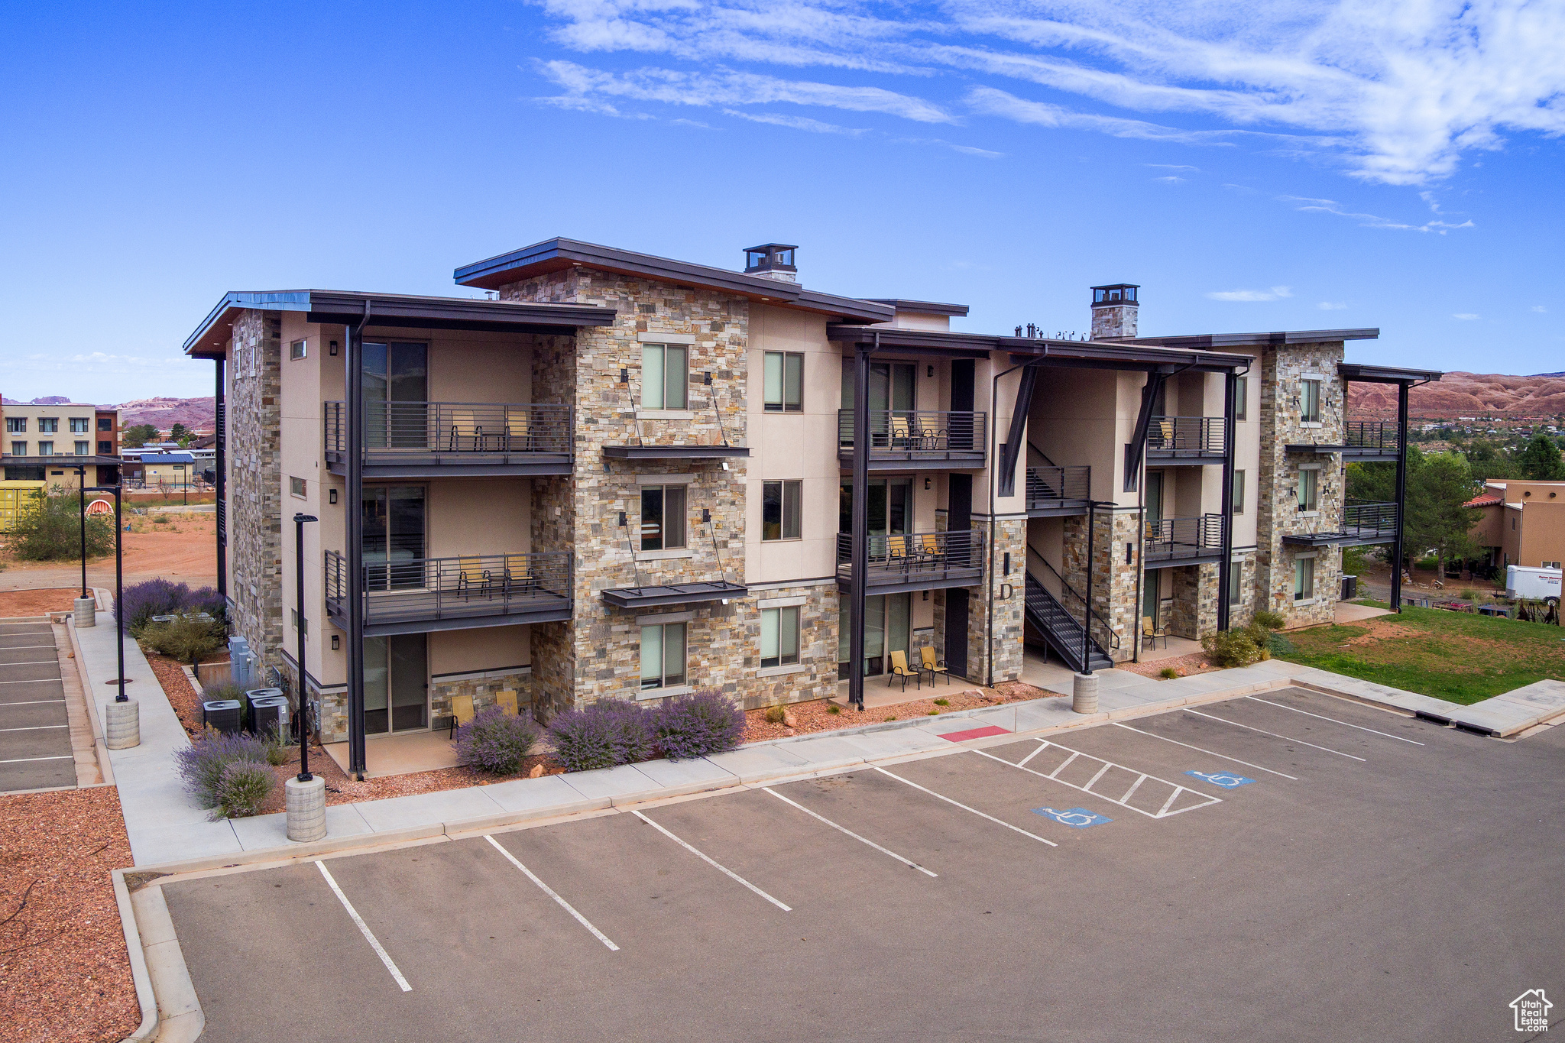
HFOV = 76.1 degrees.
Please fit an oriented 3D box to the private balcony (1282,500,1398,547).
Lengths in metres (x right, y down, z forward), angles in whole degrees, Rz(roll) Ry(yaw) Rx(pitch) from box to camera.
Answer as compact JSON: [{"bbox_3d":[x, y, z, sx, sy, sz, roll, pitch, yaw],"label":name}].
[{"bbox_3d":[21.382,0.094,38.300,4.900,1.500,2.100,-2,5,-32],"label":"private balcony"}]

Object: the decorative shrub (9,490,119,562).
[{"bbox_3d":[-36.767,0.250,51.000,5.000,3.400,4.300,-3,6,-36],"label":"decorative shrub"}]

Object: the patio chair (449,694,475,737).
[{"bbox_3d":[-7.090,4.475,22.486,0.607,0.951,0.688,-2,5,-30],"label":"patio chair"}]

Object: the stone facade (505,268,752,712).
[{"bbox_3d":[-3.685,-0.600,24.322,4.200,9.900,4.000,-2,4,-31],"label":"stone facade"}]

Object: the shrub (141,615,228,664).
[{"bbox_3d":[-18.558,3.641,31.000,2.450,1.250,2.100,-2,5,-31],"label":"shrub"}]

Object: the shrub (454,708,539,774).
[{"bbox_3d":[-5.825,4.505,20.400,1.620,1.150,1.500,-1,5,-20],"label":"shrub"}]

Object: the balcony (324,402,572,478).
[{"bbox_3d":[-7.250,-1.767,21.850,4.600,1.500,2.150,-2,5,-29],"label":"balcony"}]

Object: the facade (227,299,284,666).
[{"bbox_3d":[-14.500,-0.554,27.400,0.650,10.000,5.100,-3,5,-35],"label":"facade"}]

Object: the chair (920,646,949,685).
[{"bbox_3d":[4.116,3.945,27.100,0.580,0.930,0.670,-2,5,-32],"label":"chair"}]

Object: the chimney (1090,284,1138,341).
[{"bbox_3d":[12.398,-7.826,37.300,0.920,2.000,1.500,-2,5,-29],"label":"chimney"}]

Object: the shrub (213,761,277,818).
[{"bbox_3d":[-9.863,4.928,18.350,1.080,0.860,1.050,-2,5,-28],"label":"shrub"}]

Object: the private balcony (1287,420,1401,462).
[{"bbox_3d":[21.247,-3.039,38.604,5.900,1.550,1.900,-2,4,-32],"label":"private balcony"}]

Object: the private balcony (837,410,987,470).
[{"bbox_3d":[3.410,-2.178,26.831,3.750,1.480,1.800,-2,5,-32],"label":"private balcony"}]

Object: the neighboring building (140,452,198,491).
[{"bbox_3d":[-73.817,-6.063,120.000,5.800,3.900,4.500,-3,6,-38],"label":"neighboring building"}]

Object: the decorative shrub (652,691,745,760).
[{"bbox_3d":[-1.826,4.254,21.800,1.850,1.200,1.700,1,4,0],"label":"decorative shrub"}]

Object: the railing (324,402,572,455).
[{"bbox_3d":[-7.250,-1.994,21.800,4.600,1.060,2.100,-2,5,-29],"label":"railing"}]

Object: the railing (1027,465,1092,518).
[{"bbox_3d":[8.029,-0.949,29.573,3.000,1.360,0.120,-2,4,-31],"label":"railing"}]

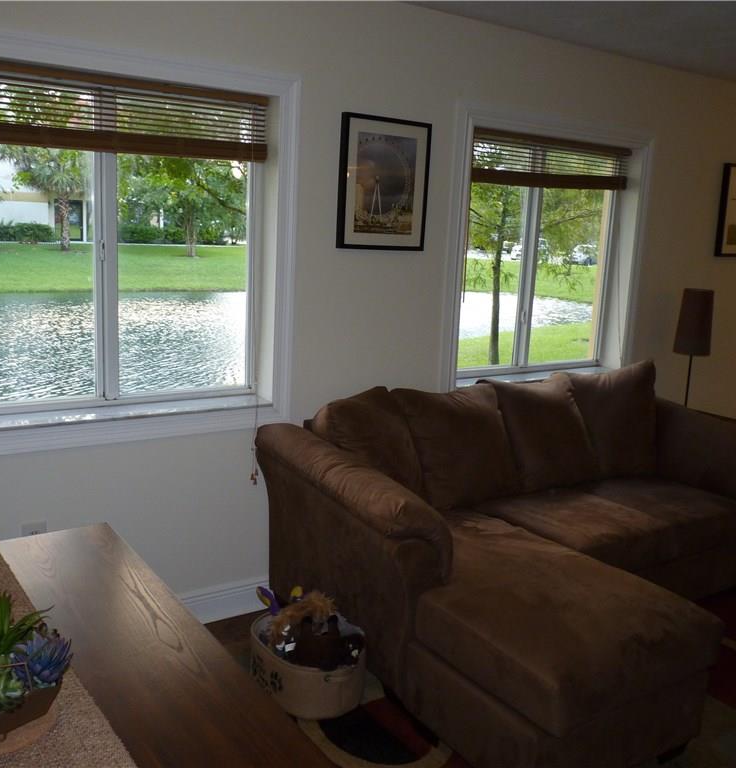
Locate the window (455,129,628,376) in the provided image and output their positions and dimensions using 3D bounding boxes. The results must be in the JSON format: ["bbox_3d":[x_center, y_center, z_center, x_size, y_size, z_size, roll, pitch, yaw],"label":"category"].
[{"bbox_3d":[0.825,-0.601,3.989,1.100,1.180,0.150,-4,13,-32],"label":"window"}]

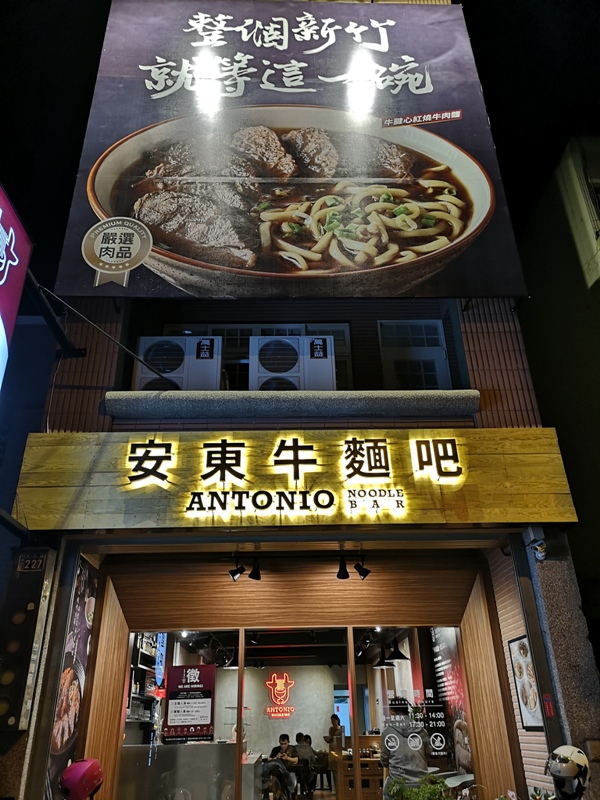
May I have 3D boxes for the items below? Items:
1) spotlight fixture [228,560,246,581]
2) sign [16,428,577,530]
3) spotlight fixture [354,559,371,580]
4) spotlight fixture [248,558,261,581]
[{"bbox_3d":[-0.594,1.619,5.926,0.155,0.190,0.115,12,-31,-23],"label":"spotlight fixture"},{"bbox_3d":[-0.028,0.742,5.753,4.969,0.917,0.200,0,-28,-2],"label":"sign"},{"bbox_3d":[0.599,1.618,5.958,0.150,0.200,0.115,-11,-30,17],"label":"spotlight fixture"},{"bbox_3d":[-0.428,1.612,5.934,0.115,0.200,0.150,2,-28,-7],"label":"spotlight fixture"}]

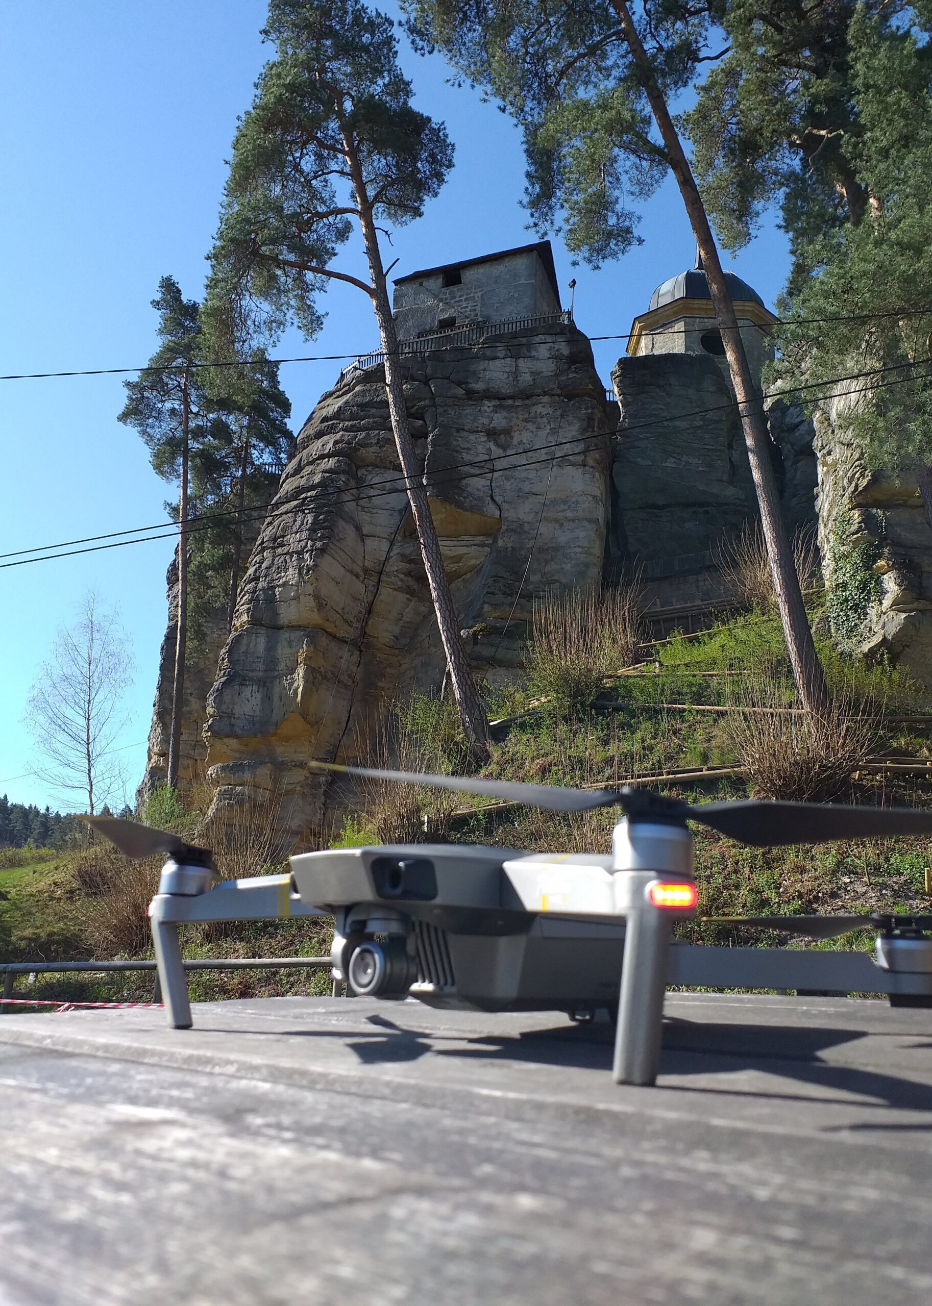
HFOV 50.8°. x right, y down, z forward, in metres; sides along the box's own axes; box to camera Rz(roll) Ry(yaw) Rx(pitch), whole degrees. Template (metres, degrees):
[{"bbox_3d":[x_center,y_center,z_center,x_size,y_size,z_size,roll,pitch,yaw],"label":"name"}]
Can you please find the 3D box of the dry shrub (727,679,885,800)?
[{"bbox_3d":[6.222,1.587,18.155,2.946,2.342,2.946,0,-14,0],"label":"dry shrub"}]

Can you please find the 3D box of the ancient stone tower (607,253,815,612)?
[{"bbox_3d":[11.224,-10.475,44.867,9.235,17.884,9.000,0,-14,0],"label":"ancient stone tower"}]

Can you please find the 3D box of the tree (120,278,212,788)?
[{"bbox_3d":[-12.429,-5.665,40.576,3.798,22.432,3.798,0,-14,0],"label":"tree"}]

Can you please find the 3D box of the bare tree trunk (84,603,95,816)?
[{"bbox_3d":[-16.340,2.624,42.631,0.420,10.254,0.420,0,-14,0],"label":"bare tree trunk"}]

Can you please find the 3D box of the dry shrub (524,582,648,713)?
[{"bbox_3d":[2.826,-0.134,23.222,2.826,3.190,2.826,0,-14,0],"label":"dry shrub"}]

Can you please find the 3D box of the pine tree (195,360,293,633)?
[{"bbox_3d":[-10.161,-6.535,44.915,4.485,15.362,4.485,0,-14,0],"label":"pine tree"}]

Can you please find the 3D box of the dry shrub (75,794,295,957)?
[{"bbox_3d":[-3.915,3.076,13.662,3.069,2.204,2.500,0,-14,0],"label":"dry shrub"}]

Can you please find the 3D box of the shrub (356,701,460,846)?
[{"bbox_3d":[-1.038,2.136,17.503,1.802,2.476,1.802,0,-14,0],"label":"shrub"}]

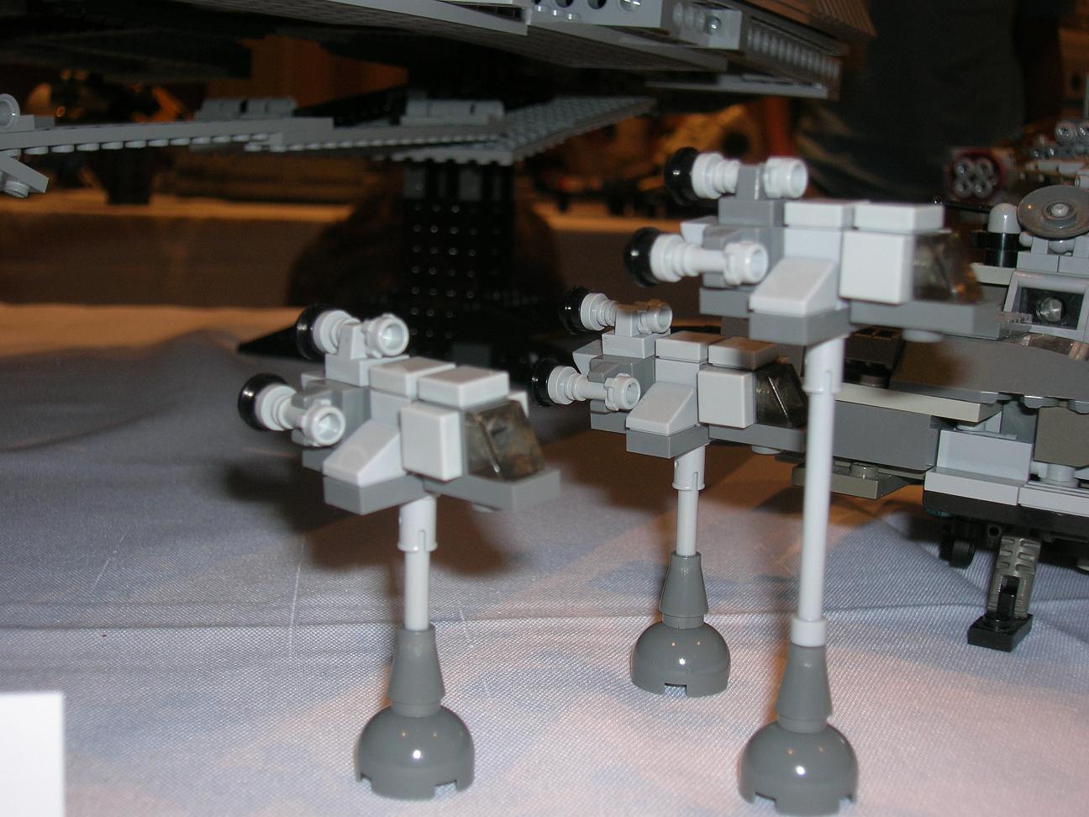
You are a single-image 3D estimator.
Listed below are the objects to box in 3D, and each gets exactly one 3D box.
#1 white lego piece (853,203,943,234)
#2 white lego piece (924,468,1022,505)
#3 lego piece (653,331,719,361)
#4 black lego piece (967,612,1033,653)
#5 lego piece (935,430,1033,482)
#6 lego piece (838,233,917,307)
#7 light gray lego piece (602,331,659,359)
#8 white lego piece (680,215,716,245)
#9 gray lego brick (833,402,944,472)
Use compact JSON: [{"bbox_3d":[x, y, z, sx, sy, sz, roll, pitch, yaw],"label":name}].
[{"bbox_3d":[0.043,-0.023,0.176,0.008,0.003,0.008,9,15,39],"label":"white lego piece"},{"bbox_3d":[0.074,0.013,0.248,0.016,0.003,0.008,9,15,34],"label":"white lego piece"},{"bbox_3d":[0.022,-0.009,0.222,0.008,0.003,0.008,9,17,38],"label":"lego piece"},{"bbox_3d":[0.085,0.041,0.269,0.008,0.003,0.015,7,10,31],"label":"black lego piece"},{"bbox_3d":[0.075,0.008,0.246,0.016,0.006,0.004,10,14,36],"label":"lego piece"},{"bbox_3d":[0.040,-0.017,0.174,0.008,0.008,0.003,9,15,40],"label":"lego piece"},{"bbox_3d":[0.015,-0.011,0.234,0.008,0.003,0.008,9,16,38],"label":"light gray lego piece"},{"bbox_3d":[0.023,-0.021,0.196,0.006,0.008,0.008,9,15,40],"label":"white lego piece"},{"bbox_3d":[0.058,0.004,0.254,0.023,0.010,0.008,10,14,36],"label":"gray lego brick"}]

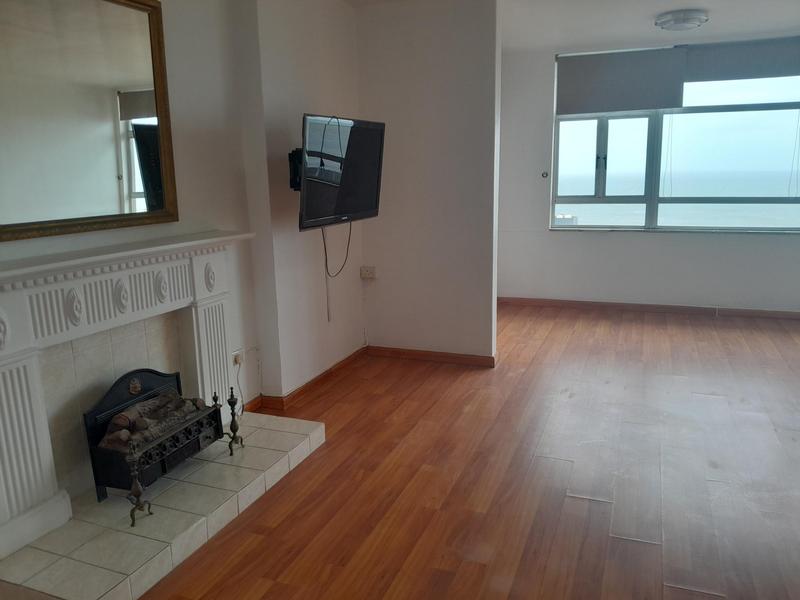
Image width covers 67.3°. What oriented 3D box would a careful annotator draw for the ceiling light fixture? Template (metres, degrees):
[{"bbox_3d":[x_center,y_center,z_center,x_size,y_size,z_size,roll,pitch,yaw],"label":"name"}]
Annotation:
[{"bbox_3d":[2.264,-2.244,4.825,0.420,0.080,0.420,3,12,21],"label":"ceiling light fixture"}]

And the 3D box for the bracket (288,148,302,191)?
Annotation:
[{"bbox_3d":[-0.525,-0.797,3.683,0.330,0.260,0.340,3,12,21],"label":"bracket"}]

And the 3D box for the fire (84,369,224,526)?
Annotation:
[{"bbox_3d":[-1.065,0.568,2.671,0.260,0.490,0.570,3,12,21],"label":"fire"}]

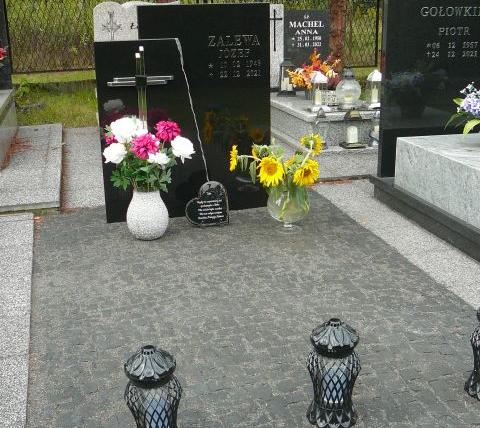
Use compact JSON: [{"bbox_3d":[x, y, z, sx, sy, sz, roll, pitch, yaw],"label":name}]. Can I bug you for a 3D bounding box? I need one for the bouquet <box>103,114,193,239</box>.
[{"bbox_3d":[-0.483,-0.188,3.500,0.478,0.649,0.406,-5,17,-14],"label":"bouquet"}]

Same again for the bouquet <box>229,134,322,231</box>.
[{"bbox_3d":[0.196,-0.167,3.550,0.518,0.502,0.388,-5,17,-14],"label":"bouquet"}]

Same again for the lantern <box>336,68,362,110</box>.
[{"bbox_3d":[0.926,-1.062,5.460,0.207,0.317,0.207,-1,18,0],"label":"lantern"}]

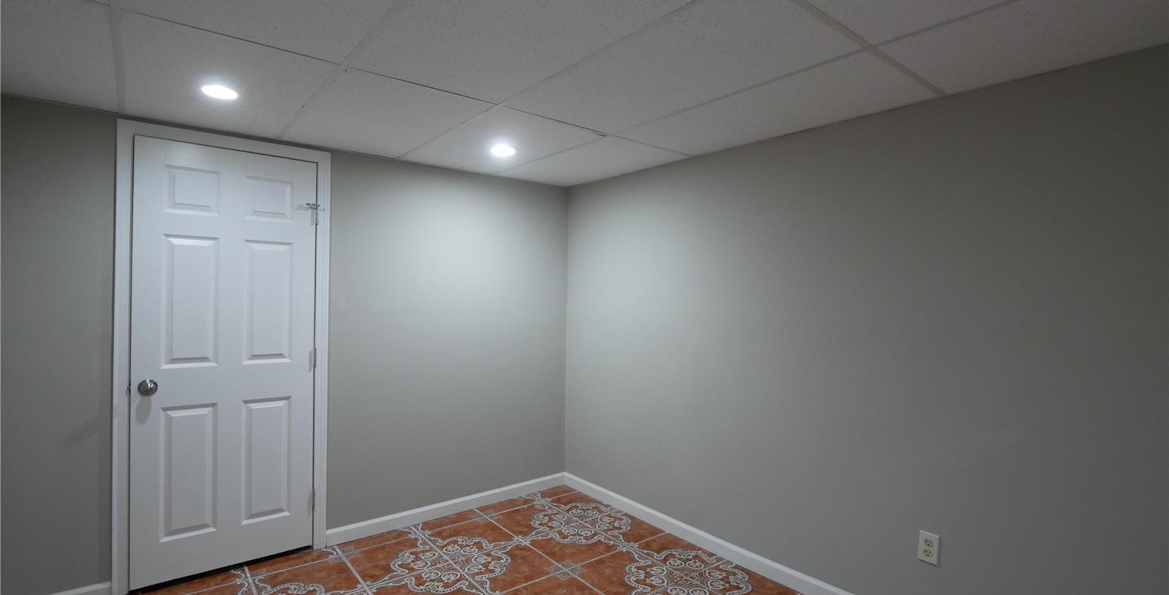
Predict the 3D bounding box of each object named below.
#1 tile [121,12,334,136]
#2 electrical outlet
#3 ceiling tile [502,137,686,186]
[{"bbox_3d":[-1.437,-0.822,2.147,0.600,0.018,1.156,0,0,-39],"label":"tile"},{"bbox_3d":[1.351,0.986,2.125,0.008,0.114,0.070,0,0,-39],"label":"electrical outlet"},{"bbox_3d":[0.009,-0.812,3.315,0.619,0.018,1.156,0,0,-39],"label":"ceiling tile"}]

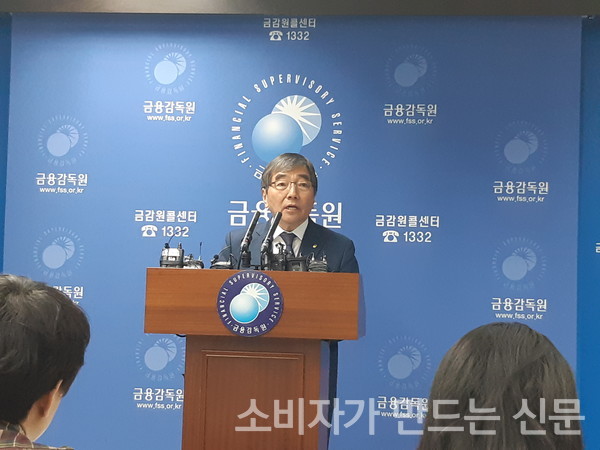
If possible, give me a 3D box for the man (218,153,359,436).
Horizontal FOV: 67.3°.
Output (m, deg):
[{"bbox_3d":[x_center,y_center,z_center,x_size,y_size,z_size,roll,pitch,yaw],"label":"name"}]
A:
[{"bbox_3d":[-0.050,0.600,1.520,0.520,1.680,0.420,1,-1,1],"label":"man"}]

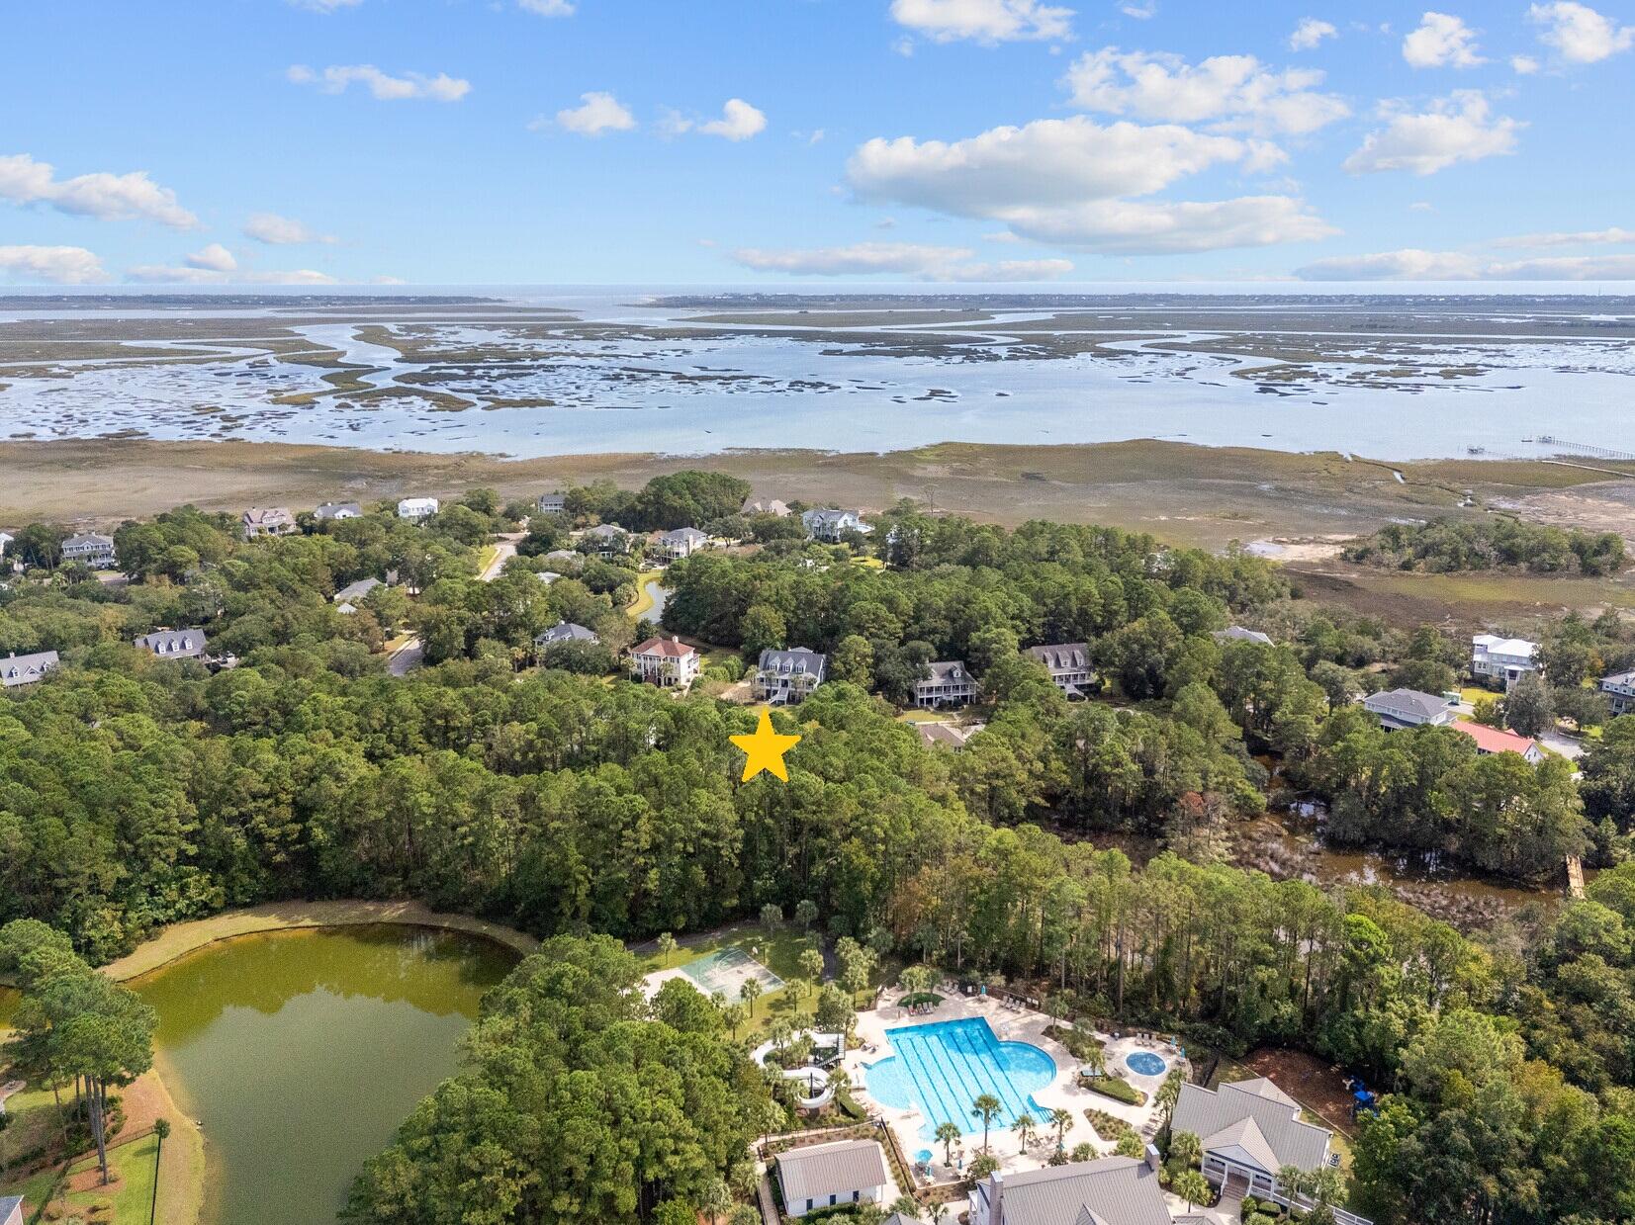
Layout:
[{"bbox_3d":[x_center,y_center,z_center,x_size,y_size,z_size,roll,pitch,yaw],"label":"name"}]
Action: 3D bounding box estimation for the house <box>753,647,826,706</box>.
[{"bbox_3d":[-6.928,16.327,301.433,17.200,12.200,16.200,3,17,10],"label":"house"}]

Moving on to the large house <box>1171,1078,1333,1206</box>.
[{"bbox_3d":[54.507,65.134,142.068,17.700,8.700,15.000,9,19,29],"label":"large house"}]

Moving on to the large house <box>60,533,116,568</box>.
[{"bbox_3d":[-279.849,-23.370,435.905,16.200,12.300,14.000,-9,19,-28],"label":"large house"}]

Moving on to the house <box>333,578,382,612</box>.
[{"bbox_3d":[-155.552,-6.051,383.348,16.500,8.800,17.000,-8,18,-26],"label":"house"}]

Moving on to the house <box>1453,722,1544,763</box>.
[{"bbox_3d":[151.300,30.790,255.270,12.500,8.800,17.000,-13,21,-38],"label":"house"}]

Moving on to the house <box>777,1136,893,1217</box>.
[{"bbox_3d":[1.540,68.153,138.370,12.100,5.000,7.500,-4,17,-12],"label":"house"}]

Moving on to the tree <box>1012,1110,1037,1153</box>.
[{"bbox_3d":[26.314,66.107,143.720,3.100,5.900,3.100,0,16,0],"label":"tree"}]

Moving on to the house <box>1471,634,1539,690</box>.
[{"bbox_3d":[188.500,12.350,311.760,15.000,12.300,12.500,8,18,25],"label":"house"}]

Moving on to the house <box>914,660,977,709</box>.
[{"bbox_3d":[33.000,17.470,297.530,15.200,10.500,12.500,-2,17,-8],"label":"house"}]

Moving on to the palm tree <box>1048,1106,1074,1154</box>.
[{"bbox_3d":[31.153,65.807,144.208,3.200,6.200,3.200,0,16,0],"label":"palm tree"}]

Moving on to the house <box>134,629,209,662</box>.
[{"bbox_3d":[-185.846,10.537,326.731,17.500,9.000,13.000,-14,21,-39],"label":"house"}]

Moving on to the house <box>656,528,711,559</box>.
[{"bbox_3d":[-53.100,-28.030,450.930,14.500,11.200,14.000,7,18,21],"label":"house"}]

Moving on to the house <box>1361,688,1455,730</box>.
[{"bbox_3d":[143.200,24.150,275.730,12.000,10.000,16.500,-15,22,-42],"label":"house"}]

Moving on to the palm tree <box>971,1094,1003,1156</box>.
[{"bbox_3d":[21.130,64.310,141.090,3.920,8.950,3.920,0,16,0],"label":"palm tree"}]

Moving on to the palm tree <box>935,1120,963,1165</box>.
[{"bbox_3d":[16.330,65.960,140.460,3.450,6.150,3.450,0,16,0],"label":"palm tree"}]

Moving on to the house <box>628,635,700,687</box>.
[{"bbox_3d":[-41.883,12.788,315.204,15.000,11.200,13.600,6,17,20],"label":"house"}]

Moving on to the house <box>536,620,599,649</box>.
[{"bbox_3d":[-73.300,8.380,331.396,14.300,10.500,12.500,5,17,18],"label":"house"}]

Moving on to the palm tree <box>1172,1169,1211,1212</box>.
[{"bbox_3d":[44.020,68.380,133.290,4.290,5.560,4.290,0,16,0],"label":"palm tree"}]

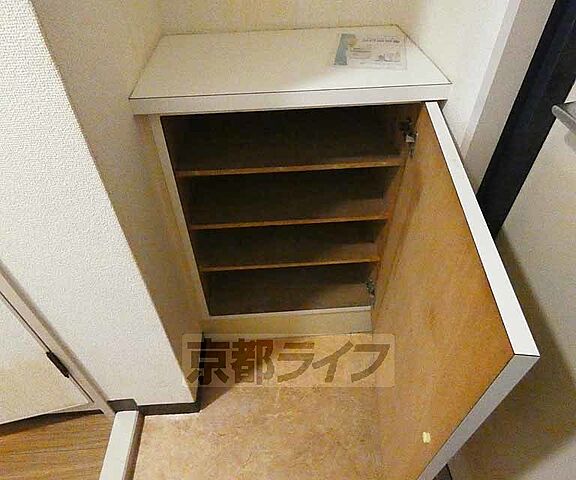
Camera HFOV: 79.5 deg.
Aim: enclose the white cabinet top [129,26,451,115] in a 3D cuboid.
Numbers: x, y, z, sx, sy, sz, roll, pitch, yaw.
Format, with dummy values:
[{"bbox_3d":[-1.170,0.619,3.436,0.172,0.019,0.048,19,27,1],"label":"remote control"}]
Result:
[{"bbox_3d":[-0.003,-0.436,0.855,0.660,0.033,0.405,-4,46,-3],"label":"white cabinet top"}]

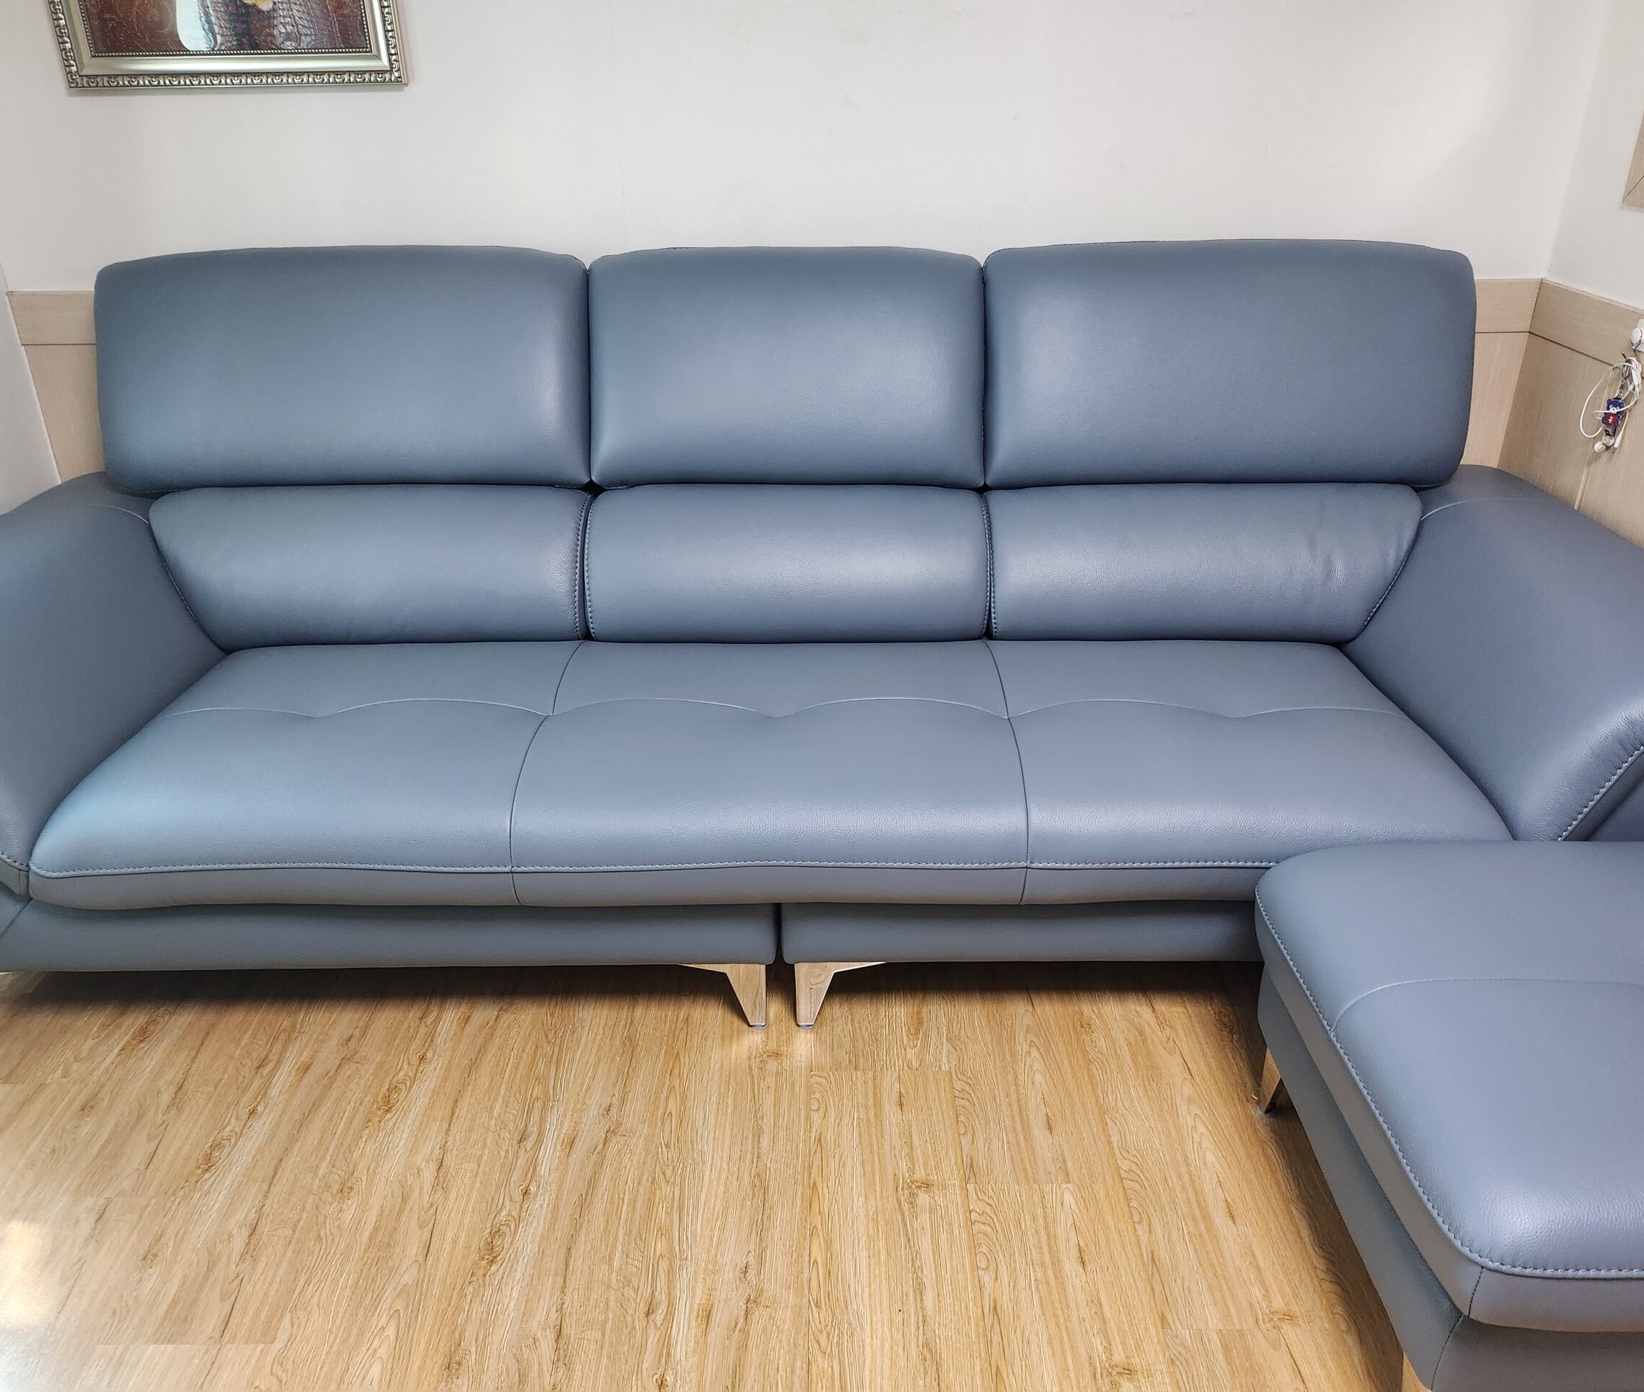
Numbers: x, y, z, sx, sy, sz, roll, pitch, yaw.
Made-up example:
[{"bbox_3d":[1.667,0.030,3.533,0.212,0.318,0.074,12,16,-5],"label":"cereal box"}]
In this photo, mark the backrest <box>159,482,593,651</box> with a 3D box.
[{"bbox_3d":[-0.800,-0.240,2.356,0.760,0.286,0.200,0,10,0],"label":"backrest"}]

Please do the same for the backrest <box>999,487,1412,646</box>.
[{"bbox_3d":[0.676,-0.252,2.360,0.760,0.286,0.200,0,10,0],"label":"backrest"}]

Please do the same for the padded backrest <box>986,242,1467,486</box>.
[{"bbox_3d":[0.706,-0.580,2.290,0.846,0.402,0.170,0,10,0],"label":"padded backrest"}]

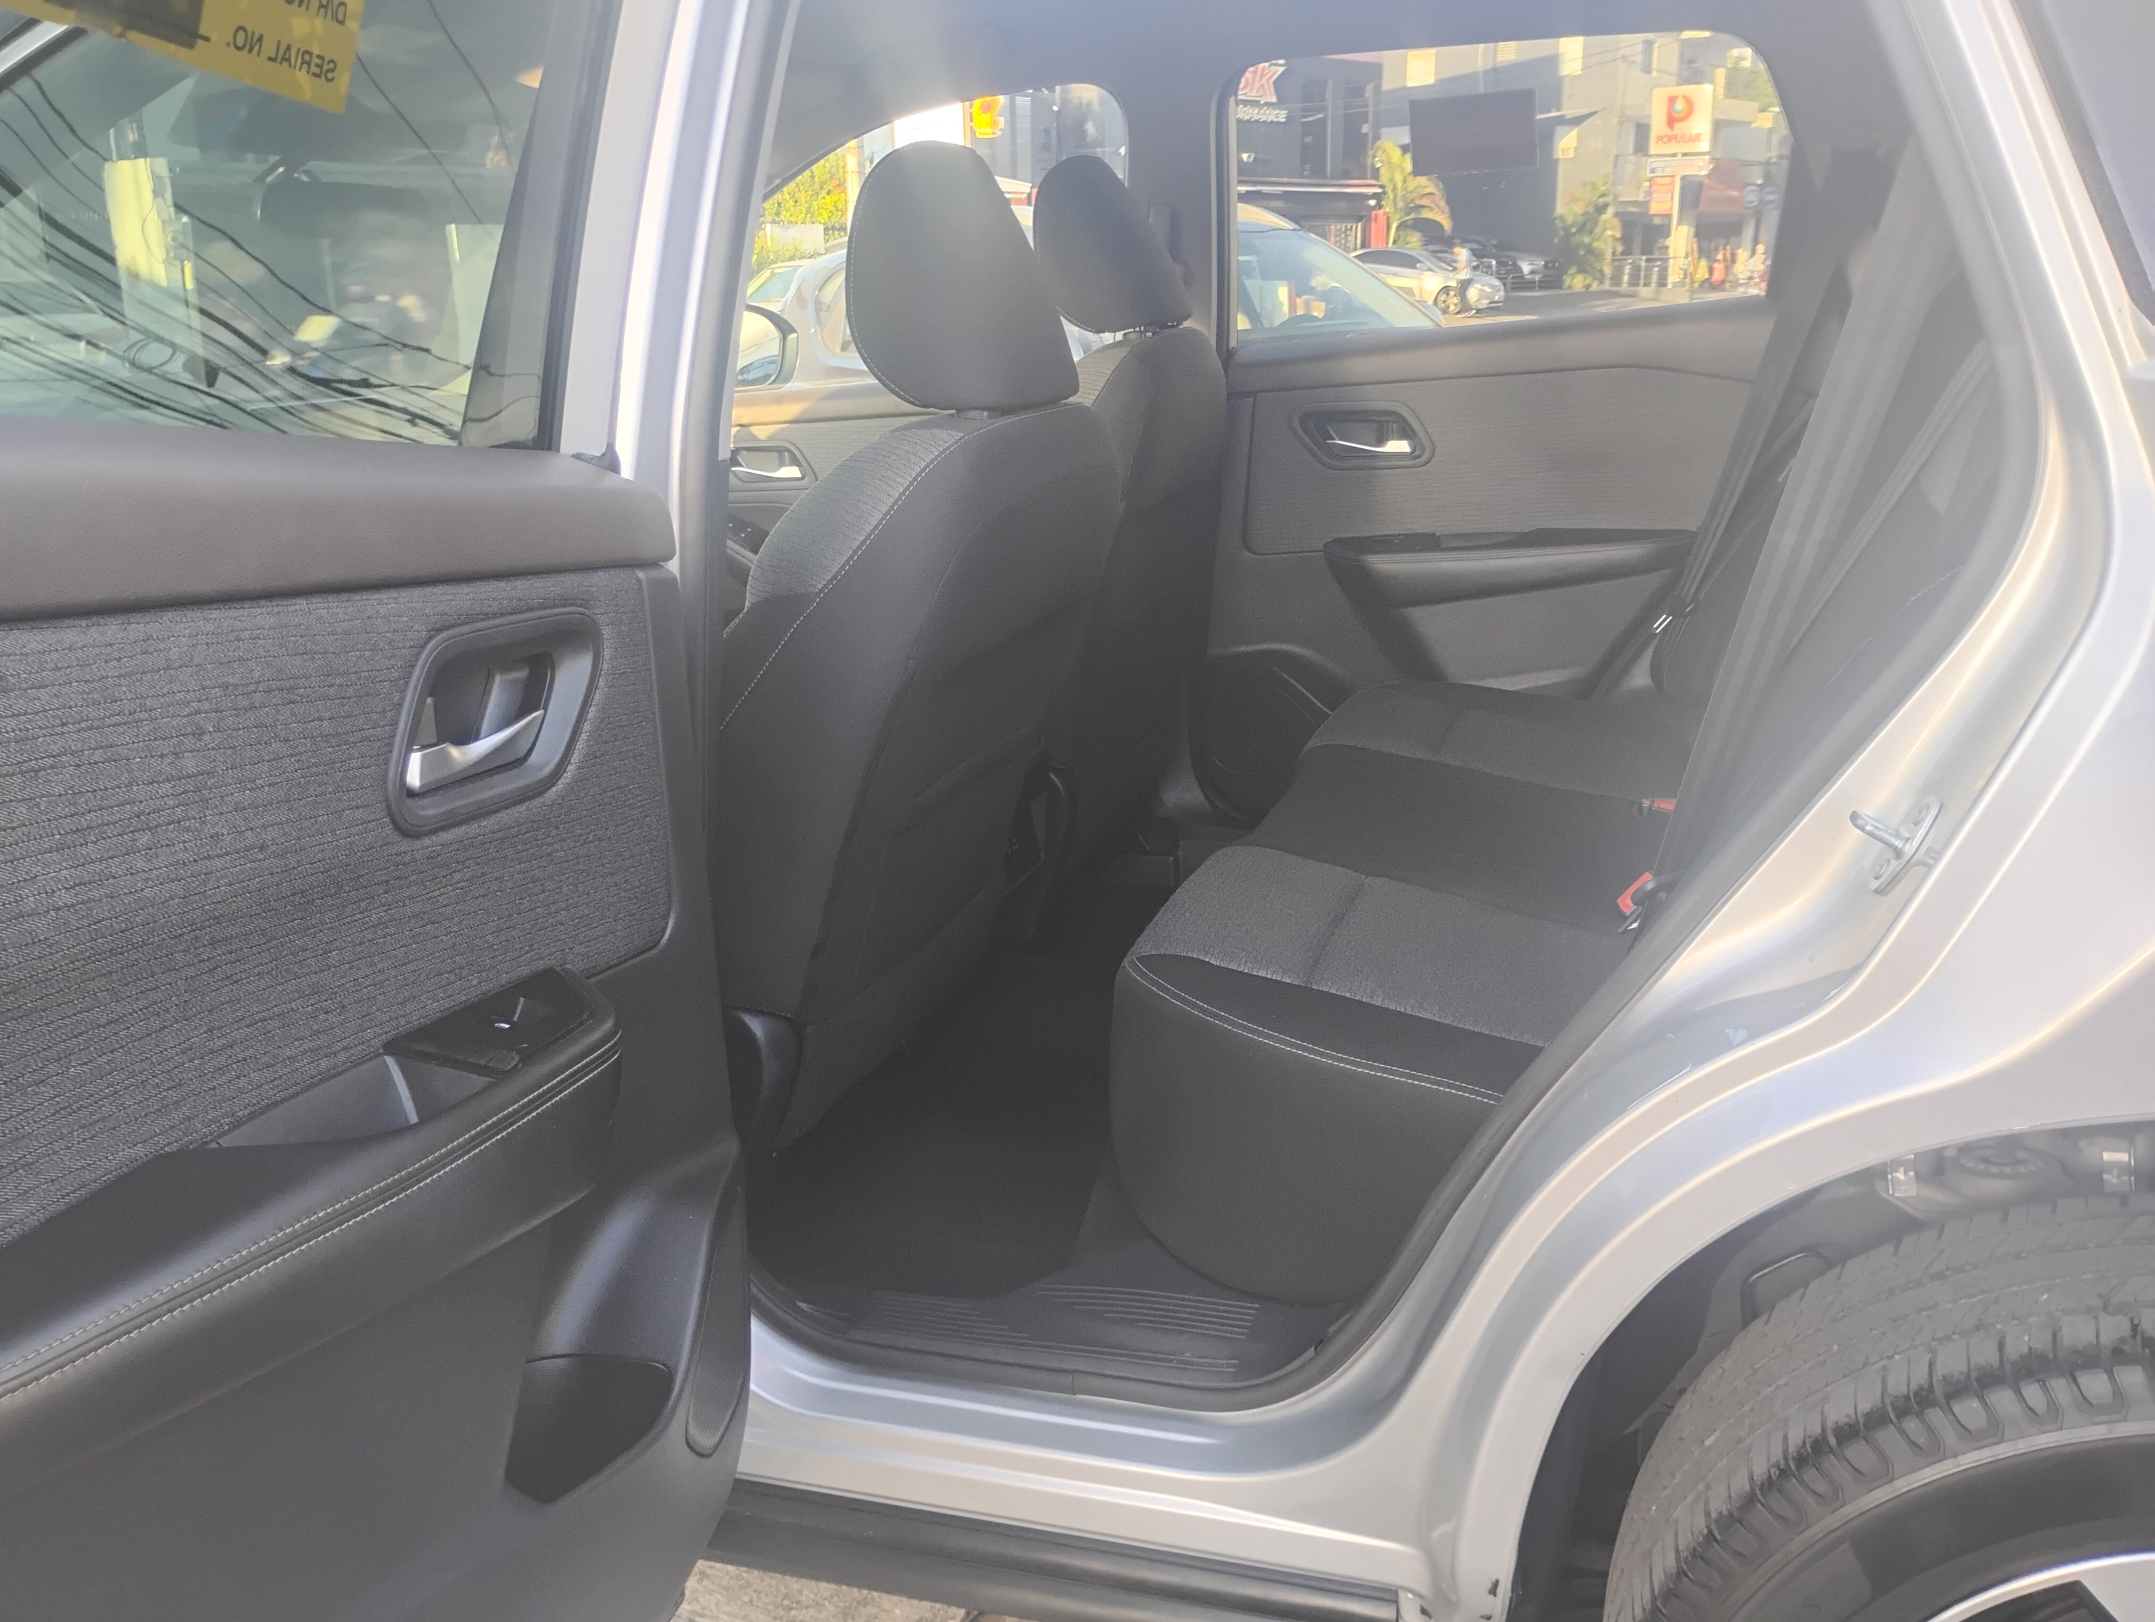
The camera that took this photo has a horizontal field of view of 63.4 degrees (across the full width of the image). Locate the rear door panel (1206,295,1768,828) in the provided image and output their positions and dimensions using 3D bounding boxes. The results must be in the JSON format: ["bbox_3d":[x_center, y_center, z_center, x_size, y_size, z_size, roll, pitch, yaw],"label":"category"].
[{"bbox_3d":[0.591,-0.320,2.457,0.865,0.740,0.140,4,17,19],"label":"rear door panel"}]

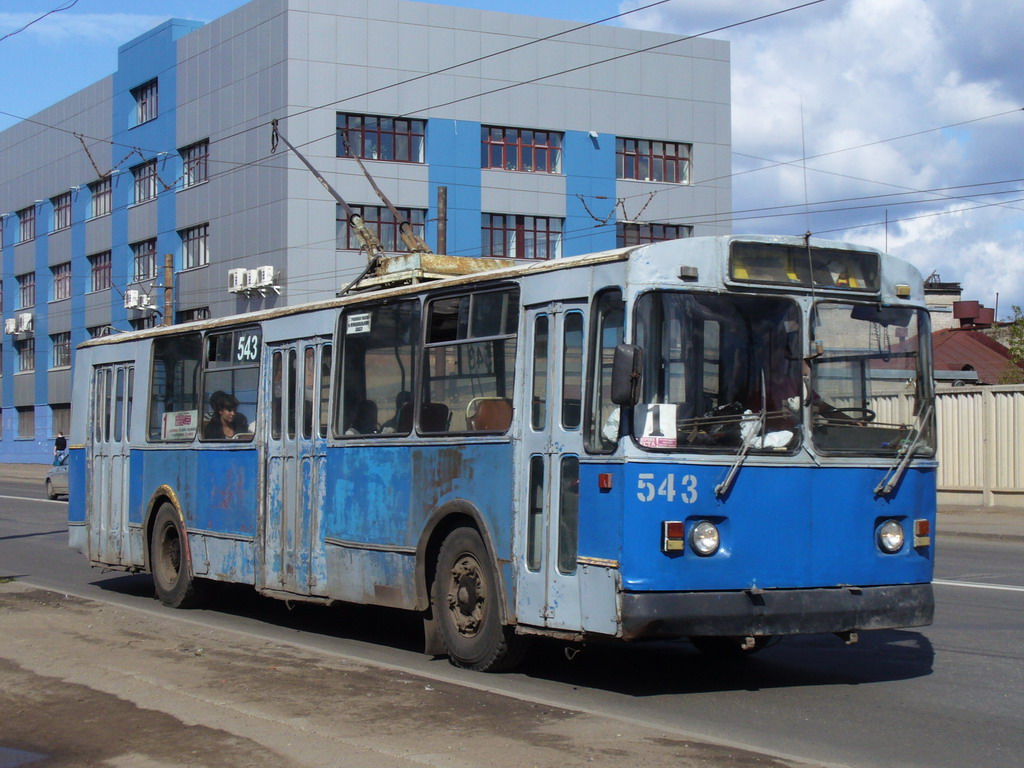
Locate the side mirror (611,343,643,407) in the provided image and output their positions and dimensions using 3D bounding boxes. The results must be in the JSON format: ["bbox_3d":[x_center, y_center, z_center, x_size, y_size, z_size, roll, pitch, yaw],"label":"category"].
[{"bbox_3d":[0.674,-0.050,9.430,0.190,0.370,0.110,0,-3,5],"label":"side mirror"}]

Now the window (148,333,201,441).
[{"bbox_3d":[-3.388,0.043,15.998,0.060,1.050,1.340,6,-5,-31],"label":"window"}]

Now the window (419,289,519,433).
[{"bbox_3d":[-0.315,-0.147,11.345,0.060,1.000,1.280,6,-5,-31],"label":"window"}]

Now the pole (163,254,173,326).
[{"bbox_3d":[-12.508,-0.360,58.000,0.280,8.700,0.280,2,-3,-33],"label":"pole"}]

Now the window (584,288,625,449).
[{"bbox_3d":[0.577,-0.082,9.851,0.060,1.020,0.350,6,-5,-31],"label":"window"}]

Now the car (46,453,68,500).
[{"bbox_3d":[-11.950,2.587,45.800,1.680,1.430,4.200,2,-3,-33],"label":"car"}]

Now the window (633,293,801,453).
[{"bbox_3d":[1.285,-0.066,9.902,1.190,0.990,0.070,2,-5,-23],"label":"window"}]

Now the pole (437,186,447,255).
[{"bbox_3d":[-1.898,-1.000,43.000,0.260,8.600,0.260,2,-3,-33],"label":"pole"}]

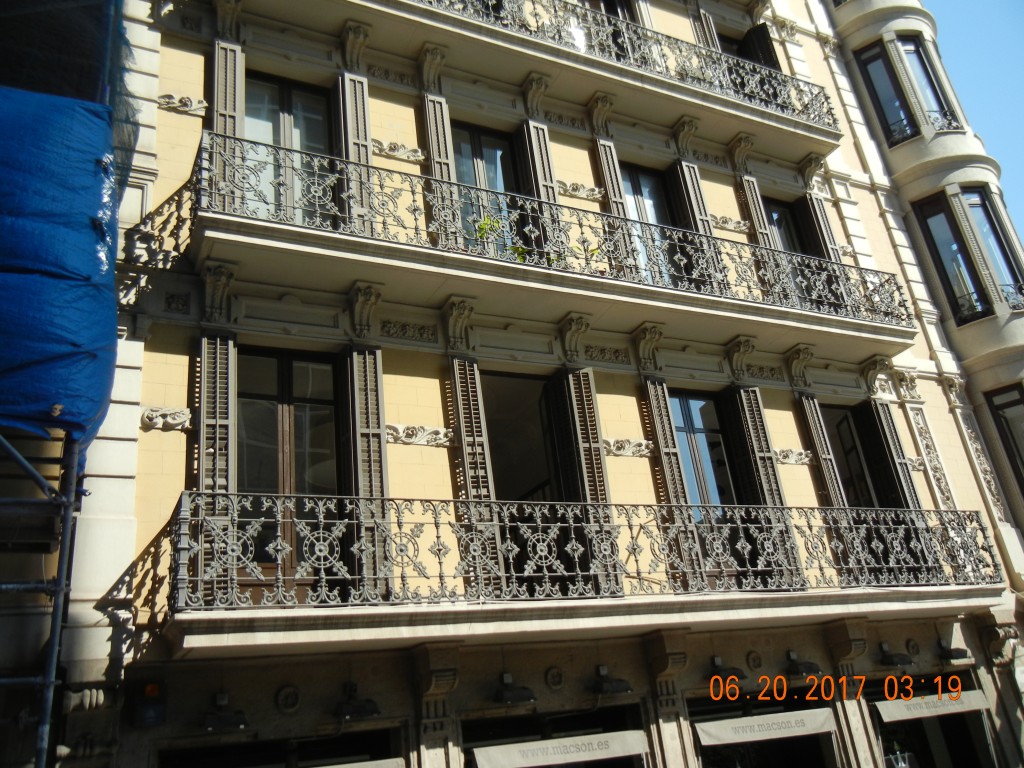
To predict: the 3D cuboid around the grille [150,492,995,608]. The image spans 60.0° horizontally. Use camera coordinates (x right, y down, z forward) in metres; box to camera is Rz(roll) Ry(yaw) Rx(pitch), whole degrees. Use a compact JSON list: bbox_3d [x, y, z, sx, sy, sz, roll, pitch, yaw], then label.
[{"bbox_3d":[1.838,2.000,10.285,10.900,1.030,0.760,5,-28,-28],"label":"grille"}]

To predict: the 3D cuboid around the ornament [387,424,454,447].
[{"bbox_3d":[-0.999,0.580,9.838,0.824,0.231,0.092,6,-27,-27],"label":"ornament"}]

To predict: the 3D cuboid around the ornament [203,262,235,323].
[{"bbox_3d":[-3.087,-0.945,9.319,0.316,0.585,0.300,6,-27,-27],"label":"ornament"}]

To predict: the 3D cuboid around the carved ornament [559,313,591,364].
[{"bbox_3d":[0.837,-0.571,11.543,0.300,0.620,0.350,5,-27,-27],"label":"carved ornament"}]

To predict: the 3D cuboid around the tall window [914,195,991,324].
[{"bbox_3d":[7.959,-2.285,16.072,0.610,2.660,0.120,-18,-26,19],"label":"tall window"}]

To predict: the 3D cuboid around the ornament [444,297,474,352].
[{"bbox_3d":[-0.636,-0.711,10.790,0.300,0.620,0.350,5,-27,-27],"label":"ornament"}]

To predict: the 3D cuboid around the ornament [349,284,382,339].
[{"bbox_3d":[-1.637,-0.803,10.071,0.316,0.585,0.300,6,-27,-27],"label":"ornament"}]

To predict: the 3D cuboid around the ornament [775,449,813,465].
[{"bbox_3d":[3.976,1.017,12.536,0.860,0.240,0.110,5,-28,-28],"label":"ornament"}]

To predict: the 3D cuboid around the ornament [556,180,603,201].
[{"bbox_3d":[1.022,-2.828,13.025,0.810,0.230,0.100,5,-27,-27],"label":"ornament"}]

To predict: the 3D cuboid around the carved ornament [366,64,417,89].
[{"bbox_3d":[-1.663,-4.262,12.295,0.700,0.215,0.070,5,-27,-27],"label":"carved ornament"}]

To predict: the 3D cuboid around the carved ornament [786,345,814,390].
[{"bbox_3d":[4.412,-0.258,13.336,0.340,0.580,0.350,5,-28,-28],"label":"carved ornament"}]

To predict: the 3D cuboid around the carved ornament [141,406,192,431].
[{"bbox_3d":[-3.349,0.324,8.652,0.500,0.250,0.120,5,-28,-28],"label":"carved ornament"}]

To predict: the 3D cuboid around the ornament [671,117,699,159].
[{"bbox_3d":[2.869,-3.940,14.292,0.323,0.593,0.300,6,-27,-27],"label":"ornament"}]

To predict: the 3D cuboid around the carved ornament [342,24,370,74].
[{"bbox_3d":[-2.025,-4.373,11.616,0.330,0.500,0.360,5,-27,-27],"label":"carved ornament"}]

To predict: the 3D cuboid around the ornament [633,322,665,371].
[{"bbox_3d":[1.902,-0.497,12.007,0.340,0.580,0.350,5,-28,-28],"label":"ornament"}]

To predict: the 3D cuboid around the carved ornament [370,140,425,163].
[{"bbox_3d":[-1.481,-3.005,11.442,0.790,0.230,0.110,5,-27,-27],"label":"carved ornament"}]

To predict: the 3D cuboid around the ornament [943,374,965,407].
[{"bbox_3d":[7.565,0.116,15.067,0.370,0.530,0.180,5,-27,-27],"label":"ornament"}]

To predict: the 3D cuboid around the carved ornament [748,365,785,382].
[{"bbox_3d":[3.666,-0.163,12.836,0.710,0.230,0.080,5,-27,-27],"label":"carved ornament"}]

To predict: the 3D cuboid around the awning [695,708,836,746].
[{"bbox_3d":[3.086,4.066,10.534,2.118,0.258,0.123,6,-27,-27],"label":"awning"}]

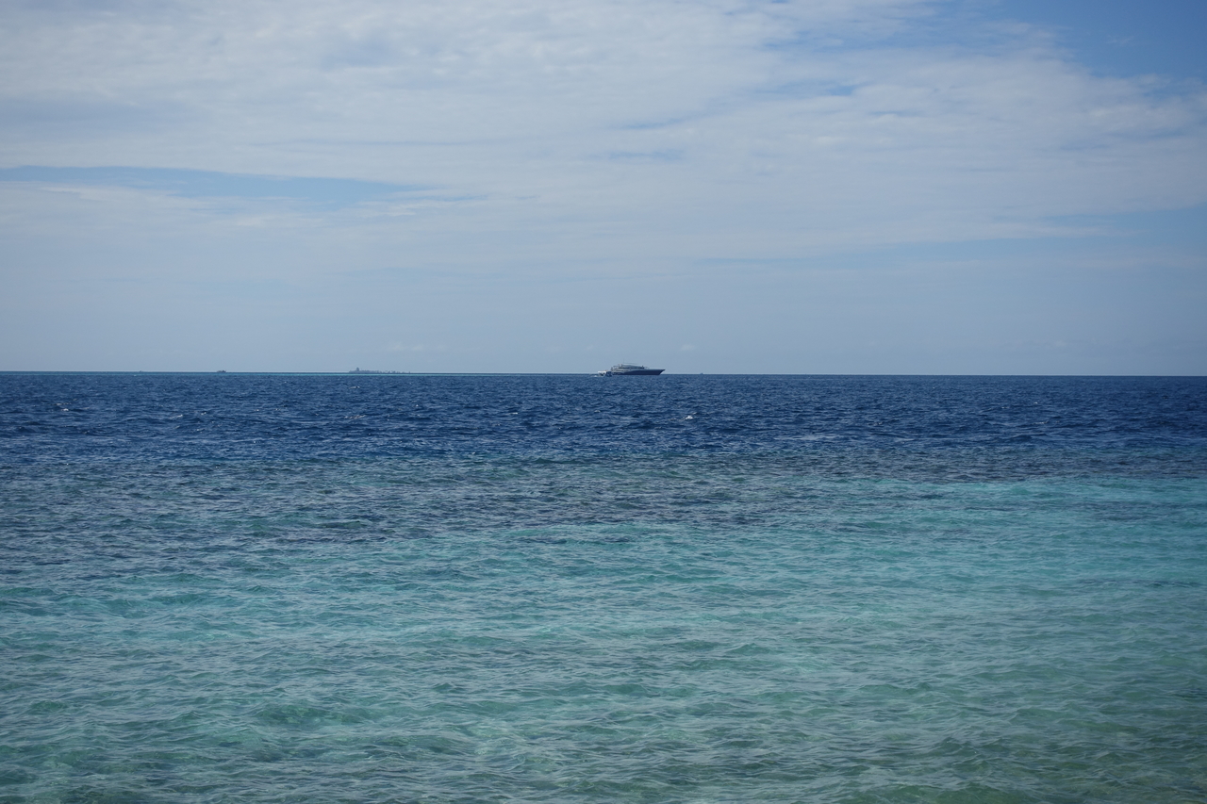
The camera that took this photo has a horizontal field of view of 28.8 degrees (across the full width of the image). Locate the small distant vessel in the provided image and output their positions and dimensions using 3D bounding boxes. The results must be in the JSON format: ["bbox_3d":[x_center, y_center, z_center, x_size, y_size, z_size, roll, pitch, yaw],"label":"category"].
[{"bbox_3d":[28.105,-26.292,1880.000,43.215,10.300,9.500,0,1,0],"label":"small distant vessel"}]

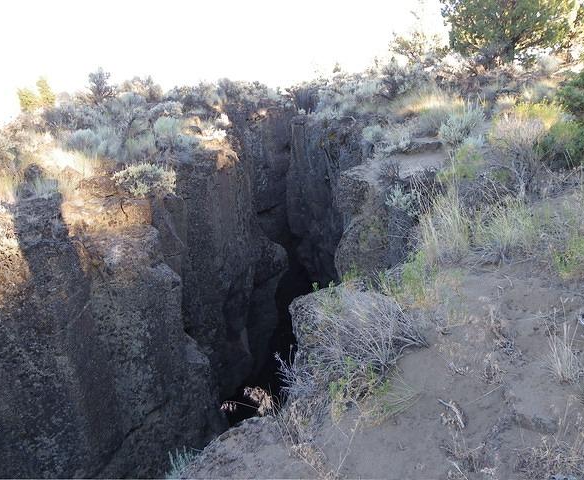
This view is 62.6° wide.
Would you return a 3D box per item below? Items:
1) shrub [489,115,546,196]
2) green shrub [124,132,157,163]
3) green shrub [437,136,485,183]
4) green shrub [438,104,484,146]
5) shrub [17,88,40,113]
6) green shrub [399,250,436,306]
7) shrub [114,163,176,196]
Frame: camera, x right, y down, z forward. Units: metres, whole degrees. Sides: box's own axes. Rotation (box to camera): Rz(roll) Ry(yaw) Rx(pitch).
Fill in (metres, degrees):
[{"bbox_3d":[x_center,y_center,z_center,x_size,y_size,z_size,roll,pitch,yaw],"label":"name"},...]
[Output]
[{"bbox_3d":[2.815,-1.055,6.000,0.724,0.950,0.700,6,19,24],"label":"shrub"},{"bbox_3d":[-2.963,-1.809,9.400,0.626,0.550,0.580,-7,18,-16],"label":"green shrub"},{"bbox_3d":[2.384,-1.139,6.800,0.679,0.600,0.580,4,18,19],"label":"green shrub"},{"bbox_3d":[3.244,-2.191,9.200,0.880,0.780,0.800,4,18,18],"label":"green shrub"},{"bbox_3d":[-9.319,-4.933,17.000,0.849,0.850,0.850,-11,19,-26],"label":"shrub"},{"bbox_3d":[0.940,0.288,3.600,0.285,0.370,0.280,3,18,15],"label":"green shrub"},{"bbox_3d":[-2.179,-0.894,7.100,0.945,0.460,0.750,-7,18,-16],"label":"shrub"}]

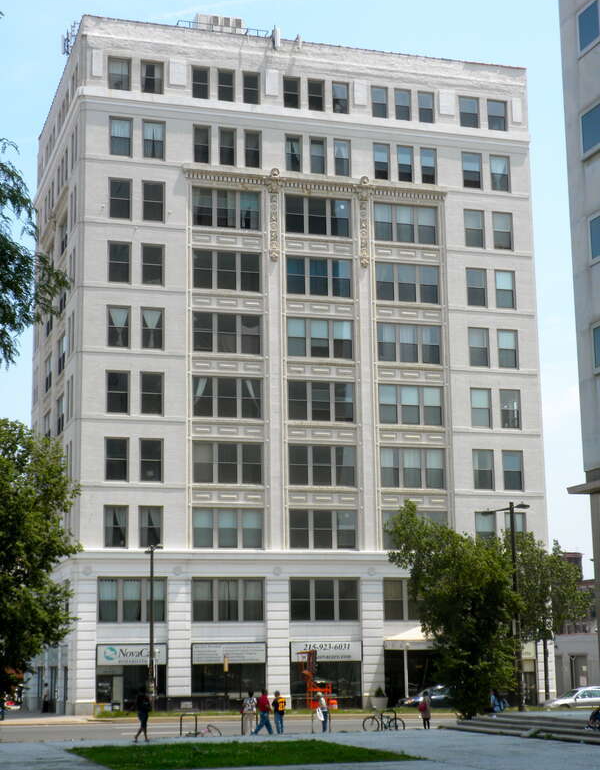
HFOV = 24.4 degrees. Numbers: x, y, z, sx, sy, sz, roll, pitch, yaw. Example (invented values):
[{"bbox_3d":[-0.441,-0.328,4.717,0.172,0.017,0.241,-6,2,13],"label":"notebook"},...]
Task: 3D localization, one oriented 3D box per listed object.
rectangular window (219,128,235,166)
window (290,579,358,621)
[{"bbox_3d":[-4.356,-14.411,83.913,1.060,2.366,0.200,3,-11,-17],"label":"rectangular window"},{"bbox_3d":[1.502,13.001,84.015,4.419,2.579,0.250,3,-12,-17],"label":"window"}]

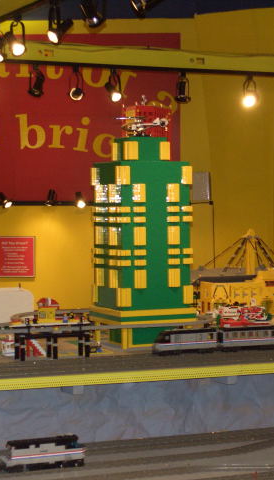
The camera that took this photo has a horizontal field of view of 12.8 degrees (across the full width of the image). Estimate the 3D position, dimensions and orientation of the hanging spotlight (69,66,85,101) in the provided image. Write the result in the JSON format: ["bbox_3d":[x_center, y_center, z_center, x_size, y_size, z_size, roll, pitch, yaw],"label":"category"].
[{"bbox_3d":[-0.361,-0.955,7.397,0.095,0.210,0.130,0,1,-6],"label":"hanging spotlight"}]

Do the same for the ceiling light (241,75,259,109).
[{"bbox_3d":[0.734,-0.960,7.886,0.100,0.210,0.130,0,1,3],"label":"ceiling light"}]

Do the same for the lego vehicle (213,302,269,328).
[{"bbox_3d":[0.452,0.334,5.334,0.250,0.115,0.080,-1,2,-24],"label":"lego vehicle"}]

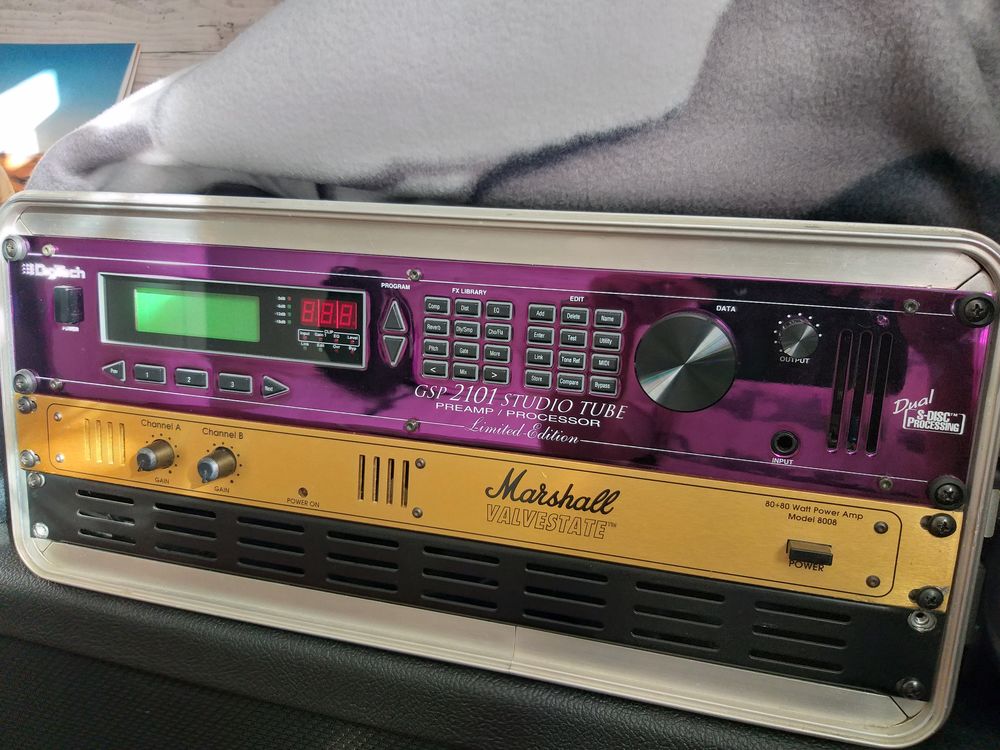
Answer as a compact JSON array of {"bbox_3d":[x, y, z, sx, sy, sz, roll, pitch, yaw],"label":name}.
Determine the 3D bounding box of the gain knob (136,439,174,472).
[{"bbox_3d":[-0.185,0.044,0.401,0.016,0.016,0.014,5,9,16],"label":"gain knob"}]

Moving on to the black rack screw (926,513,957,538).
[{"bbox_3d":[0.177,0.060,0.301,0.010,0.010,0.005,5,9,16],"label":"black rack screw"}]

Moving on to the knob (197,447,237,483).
[{"bbox_3d":[-0.148,0.048,0.390,0.016,0.016,0.014,5,9,16],"label":"knob"}]

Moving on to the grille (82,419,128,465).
[{"bbox_3d":[-0.219,0.037,0.419,0.026,0.024,0.003,5,9,16],"label":"grille"}]

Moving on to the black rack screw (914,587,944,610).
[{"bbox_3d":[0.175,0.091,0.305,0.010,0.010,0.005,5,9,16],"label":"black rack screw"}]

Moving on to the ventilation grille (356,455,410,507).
[{"bbox_3d":[-0.057,0.052,0.372,0.027,0.024,0.003,5,9,16],"label":"ventilation grille"}]

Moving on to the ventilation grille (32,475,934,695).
[{"bbox_3d":[-0.048,0.097,0.383,0.483,0.044,0.007,5,9,16],"label":"ventilation grille"}]

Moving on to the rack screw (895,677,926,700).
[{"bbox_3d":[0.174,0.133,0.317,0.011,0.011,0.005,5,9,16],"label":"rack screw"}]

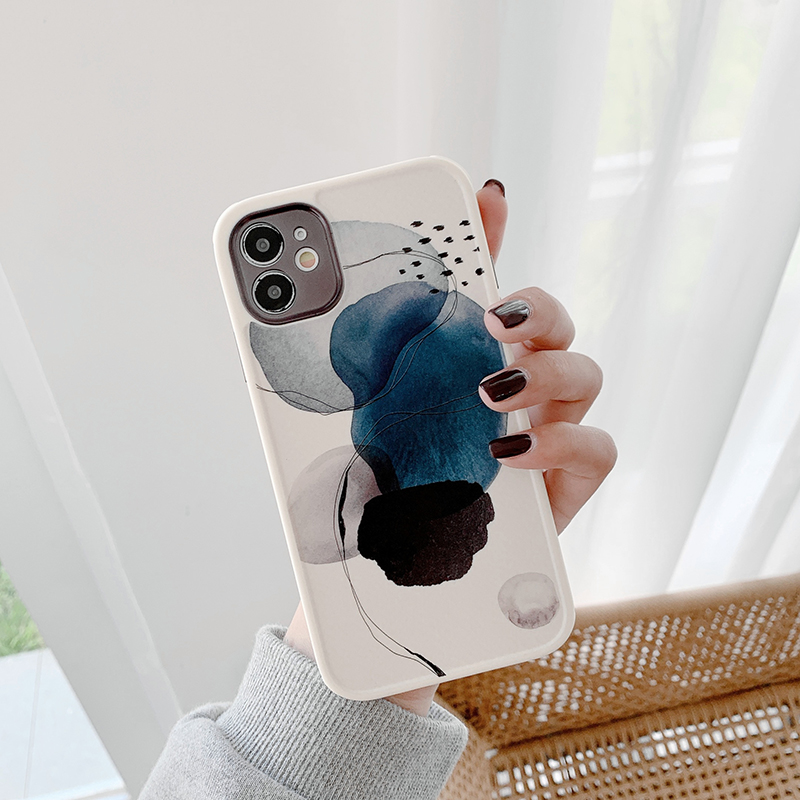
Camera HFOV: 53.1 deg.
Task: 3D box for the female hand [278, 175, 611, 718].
[{"bbox_3d":[0.018,0.016,0.263,0.100,0.068,0.175,15,87,-3],"label":"female hand"}]

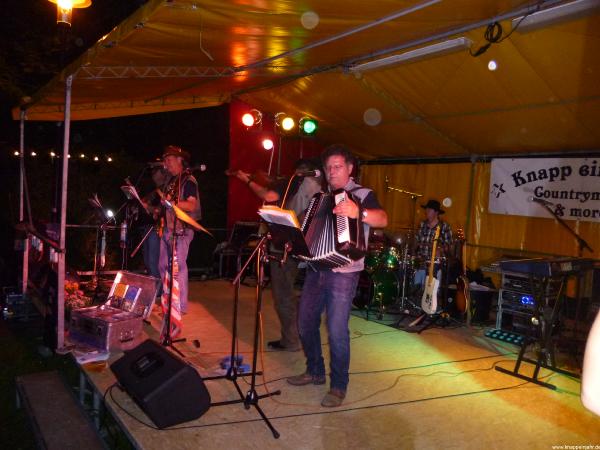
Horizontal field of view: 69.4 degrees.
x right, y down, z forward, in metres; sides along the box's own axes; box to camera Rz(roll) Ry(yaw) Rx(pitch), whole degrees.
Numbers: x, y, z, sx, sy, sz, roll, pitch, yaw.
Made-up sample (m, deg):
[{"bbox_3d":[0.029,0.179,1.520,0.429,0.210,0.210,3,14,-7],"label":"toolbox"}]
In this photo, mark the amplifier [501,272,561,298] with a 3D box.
[{"bbox_3d":[2.595,0.655,4.811,0.500,0.170,0.360,6,4,43],"label":"amplifier"}]

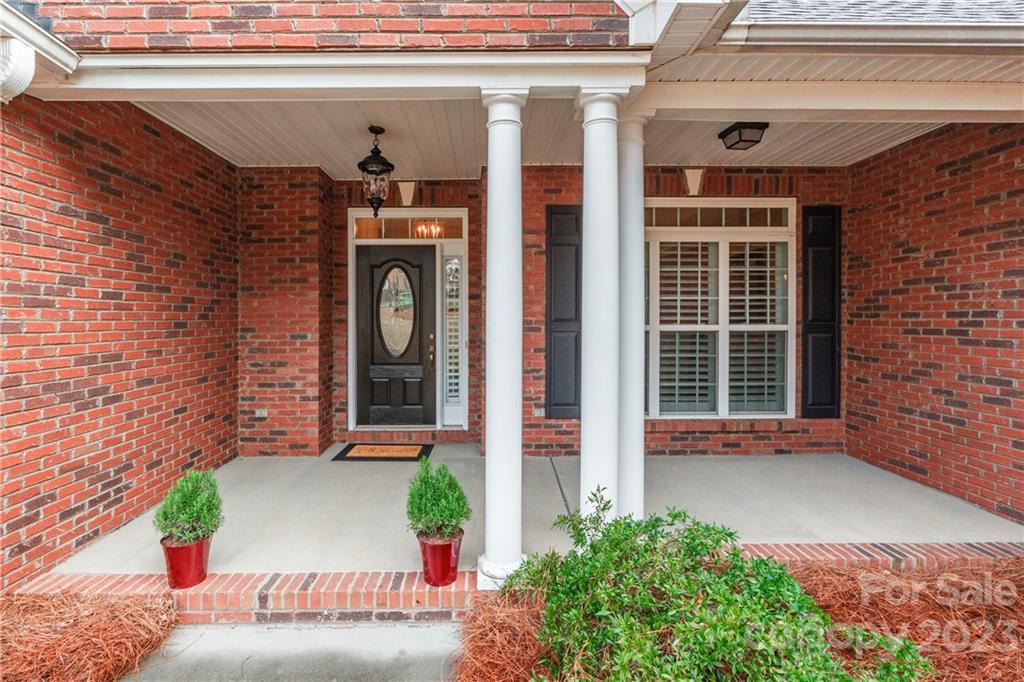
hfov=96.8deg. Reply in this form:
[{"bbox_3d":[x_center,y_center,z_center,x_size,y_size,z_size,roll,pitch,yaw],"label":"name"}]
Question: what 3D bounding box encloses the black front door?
[{"bbox_3d":[-1.290,-0.060,5.080,0.905,2.030,0.055,0,2,-1],"label":"black front door"}]

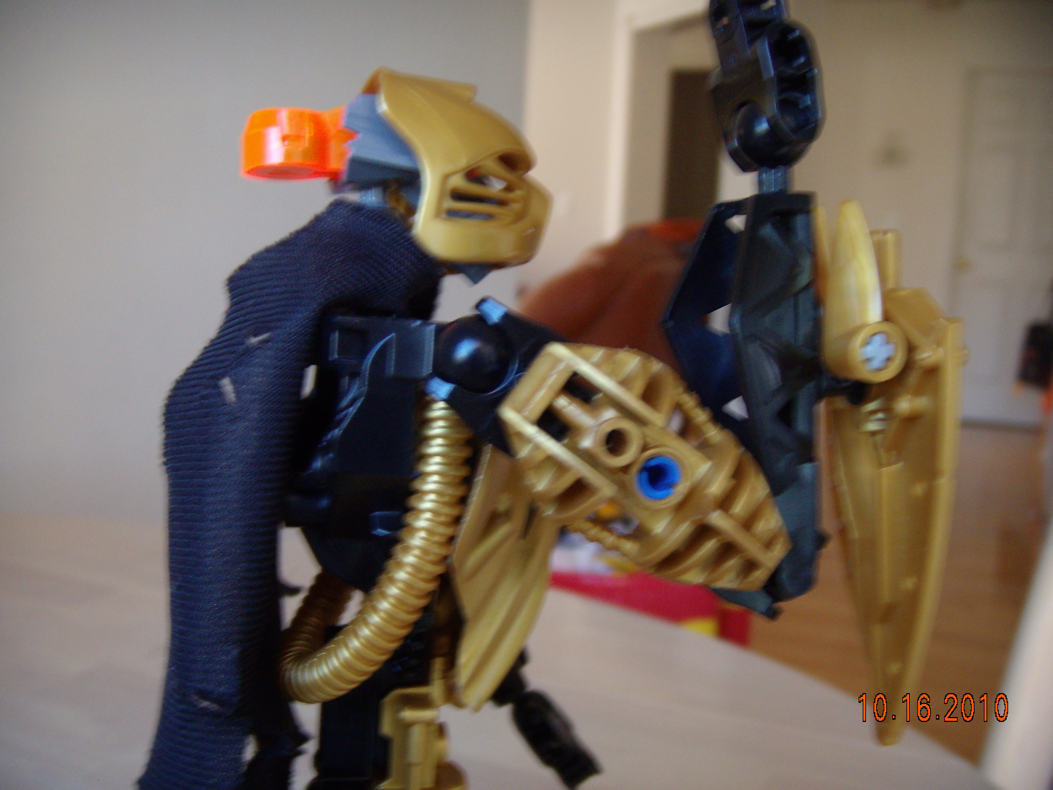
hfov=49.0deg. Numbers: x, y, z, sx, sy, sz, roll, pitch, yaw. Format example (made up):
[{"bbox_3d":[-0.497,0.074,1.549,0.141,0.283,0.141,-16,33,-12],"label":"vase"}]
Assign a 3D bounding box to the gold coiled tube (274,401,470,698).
[{"bbox_3d":[-0.025,0.022,0.170,0.024,0.048,0.051,2,5,-18],"label":"gold coiled tube"}]

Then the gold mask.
[{"bbox_3d":[-0.010,-0.033,0.167,0.026,0.025,0.023,8,3,-12],"label":"gold mask"}]

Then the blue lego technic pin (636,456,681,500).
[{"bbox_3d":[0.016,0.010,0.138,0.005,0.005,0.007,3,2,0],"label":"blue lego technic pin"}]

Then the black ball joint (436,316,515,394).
[{"bbox_3d":[-0.007,-0.005,0.150,0.010,0.010,0.010,3,5,0],"label":"black ball joint"}]

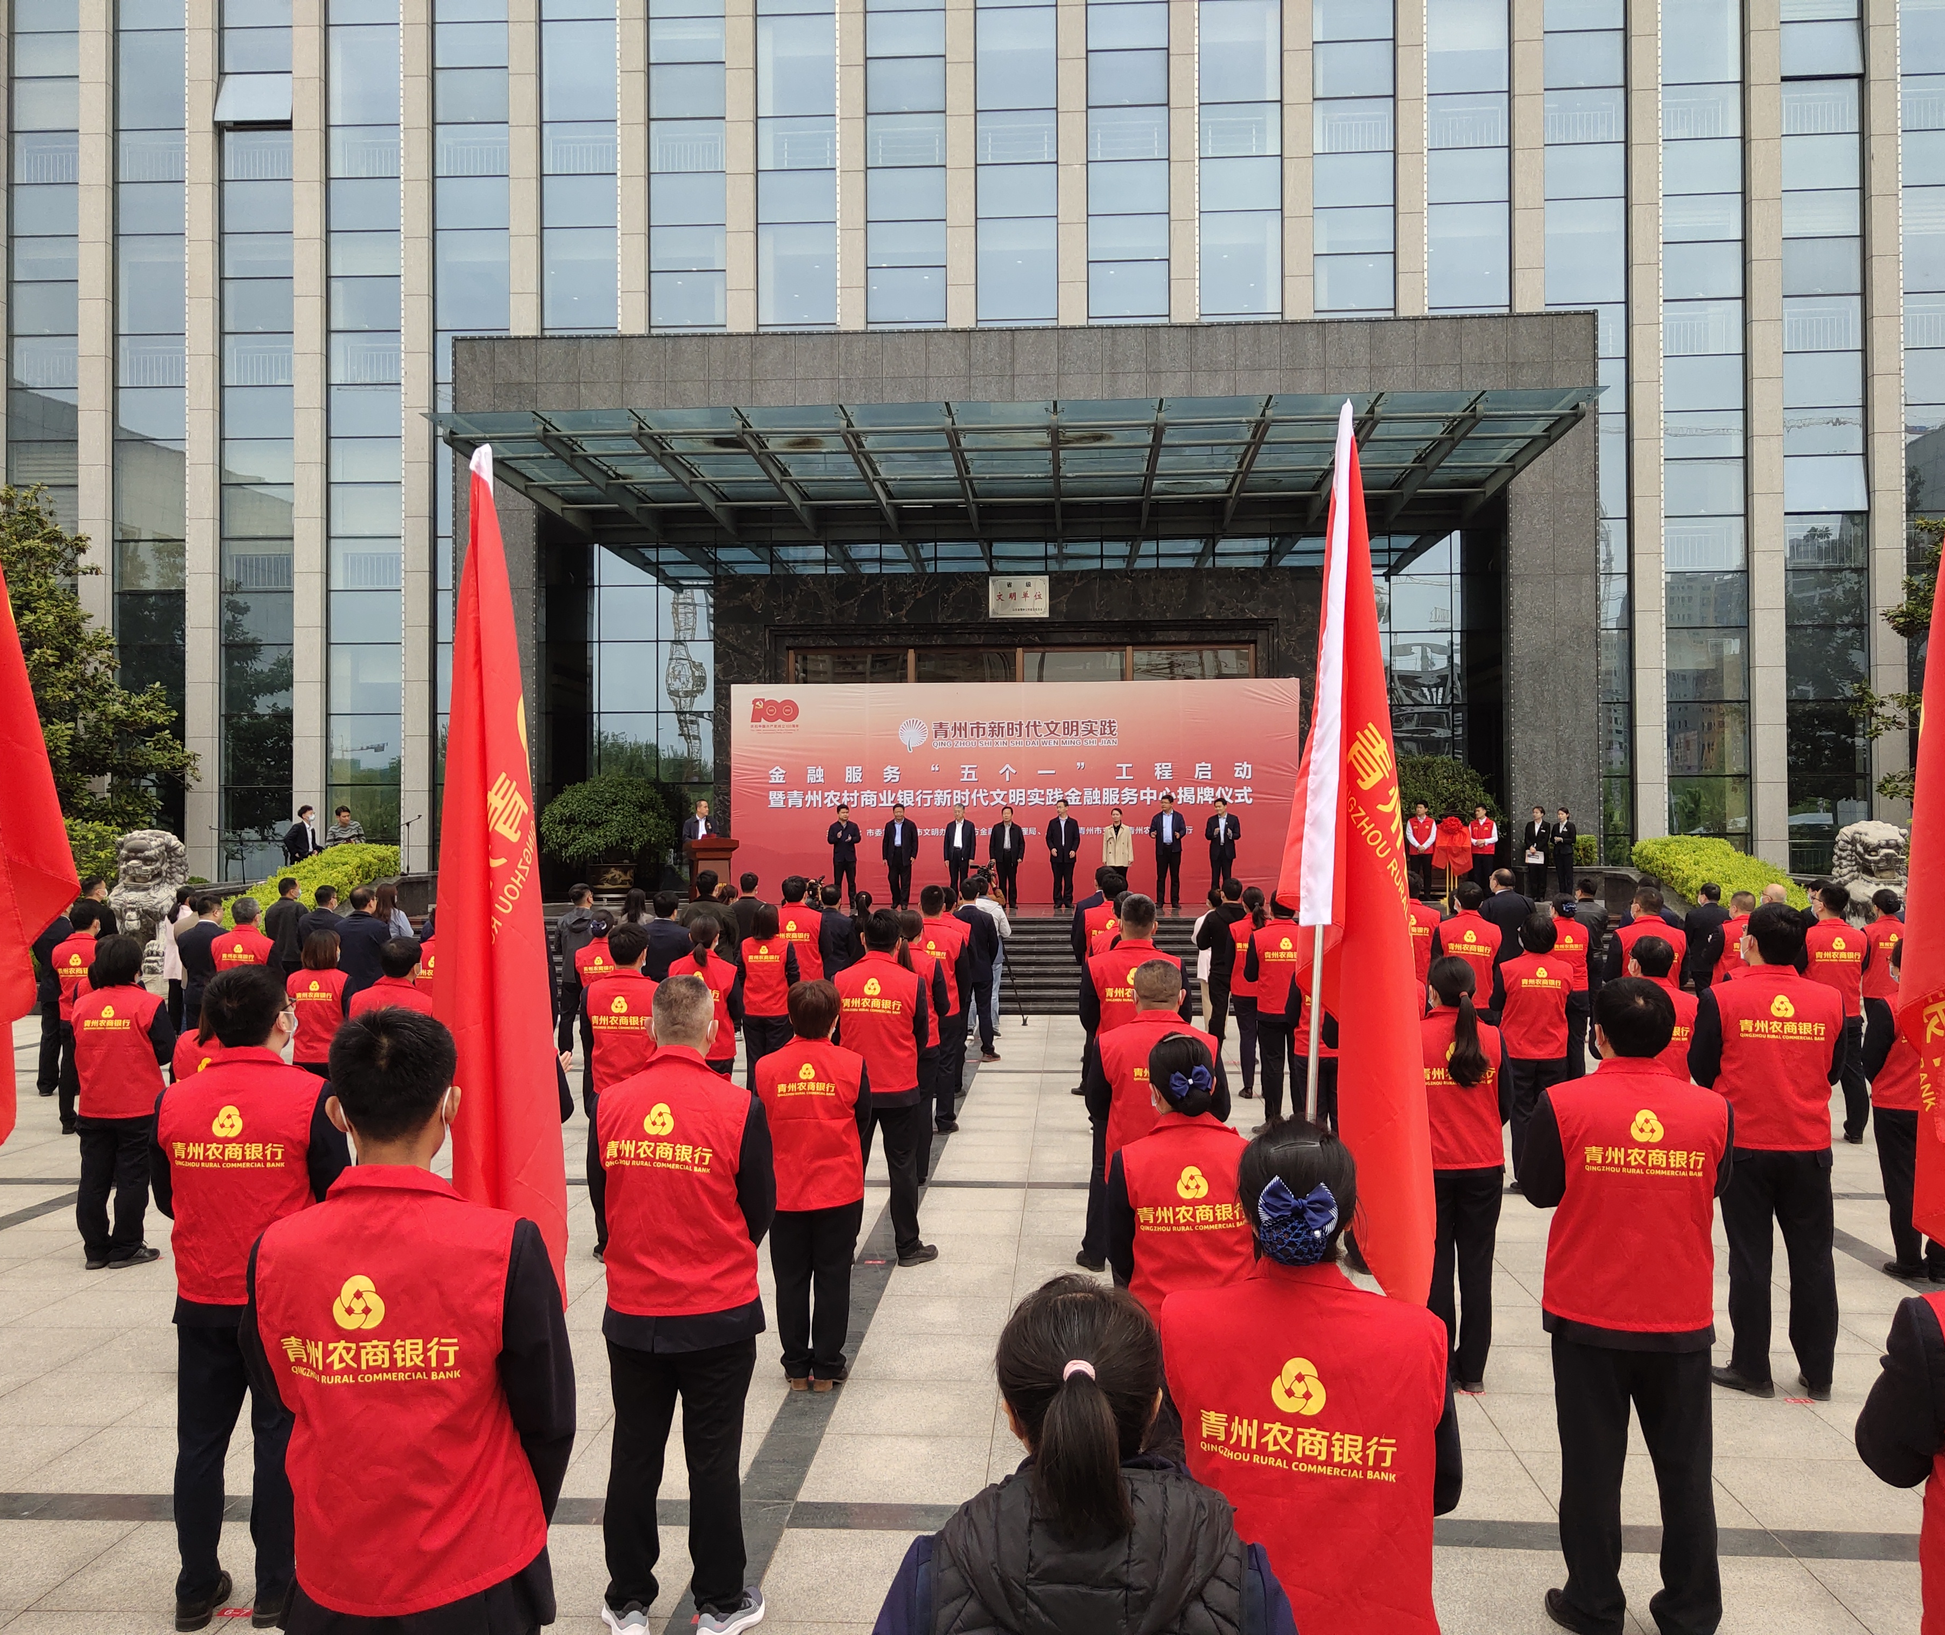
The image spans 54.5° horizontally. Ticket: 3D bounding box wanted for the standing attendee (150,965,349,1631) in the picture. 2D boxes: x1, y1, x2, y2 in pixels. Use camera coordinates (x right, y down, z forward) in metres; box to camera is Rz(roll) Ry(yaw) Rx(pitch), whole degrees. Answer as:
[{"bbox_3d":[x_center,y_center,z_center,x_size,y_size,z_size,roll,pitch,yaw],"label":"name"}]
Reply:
[{"bbox_3d":[-1.971,1.302,5.150,0.540,1.760,0.360,0,-1,9],"label":"standing attendee"}]

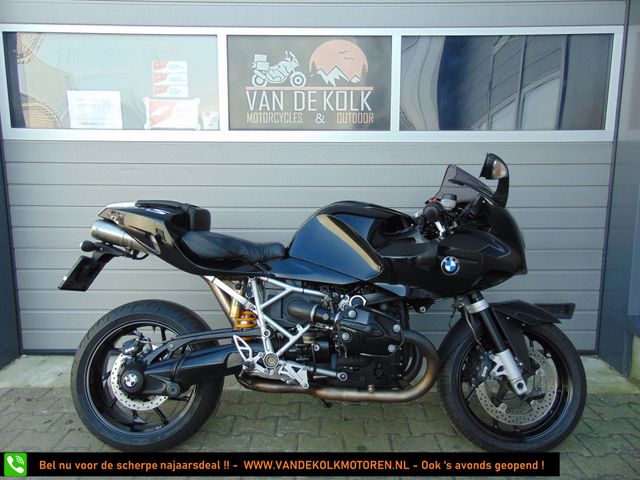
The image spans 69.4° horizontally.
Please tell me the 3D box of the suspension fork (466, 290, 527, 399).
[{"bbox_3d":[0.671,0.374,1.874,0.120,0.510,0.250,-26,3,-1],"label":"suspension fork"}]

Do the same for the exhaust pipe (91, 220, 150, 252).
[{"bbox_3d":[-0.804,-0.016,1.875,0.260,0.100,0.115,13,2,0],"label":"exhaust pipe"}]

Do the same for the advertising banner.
[{"bbox_3d":[-0.056,-0.882,2.614,0.920,0.515,0.025,0,8,0],"label":"advertising banner"}]

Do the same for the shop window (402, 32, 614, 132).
[{"bbox_3d":[1.079,-0.911,2.696,1.232,0.548,0.050,0,7,0],"label":"shop window"}]

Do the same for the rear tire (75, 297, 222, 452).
[{"bbox_3d":[-0.708,0.548,1.923,0.630,0.630,0.180,0,2,2],"label":"rear tire"}]

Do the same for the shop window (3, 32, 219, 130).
[{"bbox_3d":[-1.169,-0.892,2.615,1.200,0.525,0.040,0,8,0],"label":"shop window"}]

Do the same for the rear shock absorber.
[{"bbox_3d":[-0.309,0.301,1.904,0.105,0.260,0.085,-6,2,2],"label":"rear shock absorber"}]

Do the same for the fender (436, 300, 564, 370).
[{"bbox_3d":[0.725,0.389,1.884,0.465,0.275,0.170,0,2,1],"label":"fender"}]

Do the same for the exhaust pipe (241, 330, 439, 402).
[{"bbox_3d":[0.053,0.463,1.740,0.730,0.280,0.250,0,2,1],"label":"exhaust pipe"}]

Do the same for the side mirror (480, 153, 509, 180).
[{"bbox_3d":[0.568,-0.239,1.524,0.085,0.090,0.140,9,3,12],"label":"side mirror"}]

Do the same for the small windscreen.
[{"bbox_3d":[0.598,-0.230,1.862,0.220,0.165,0.290,0,2,2],"label":"small windscreen"}]

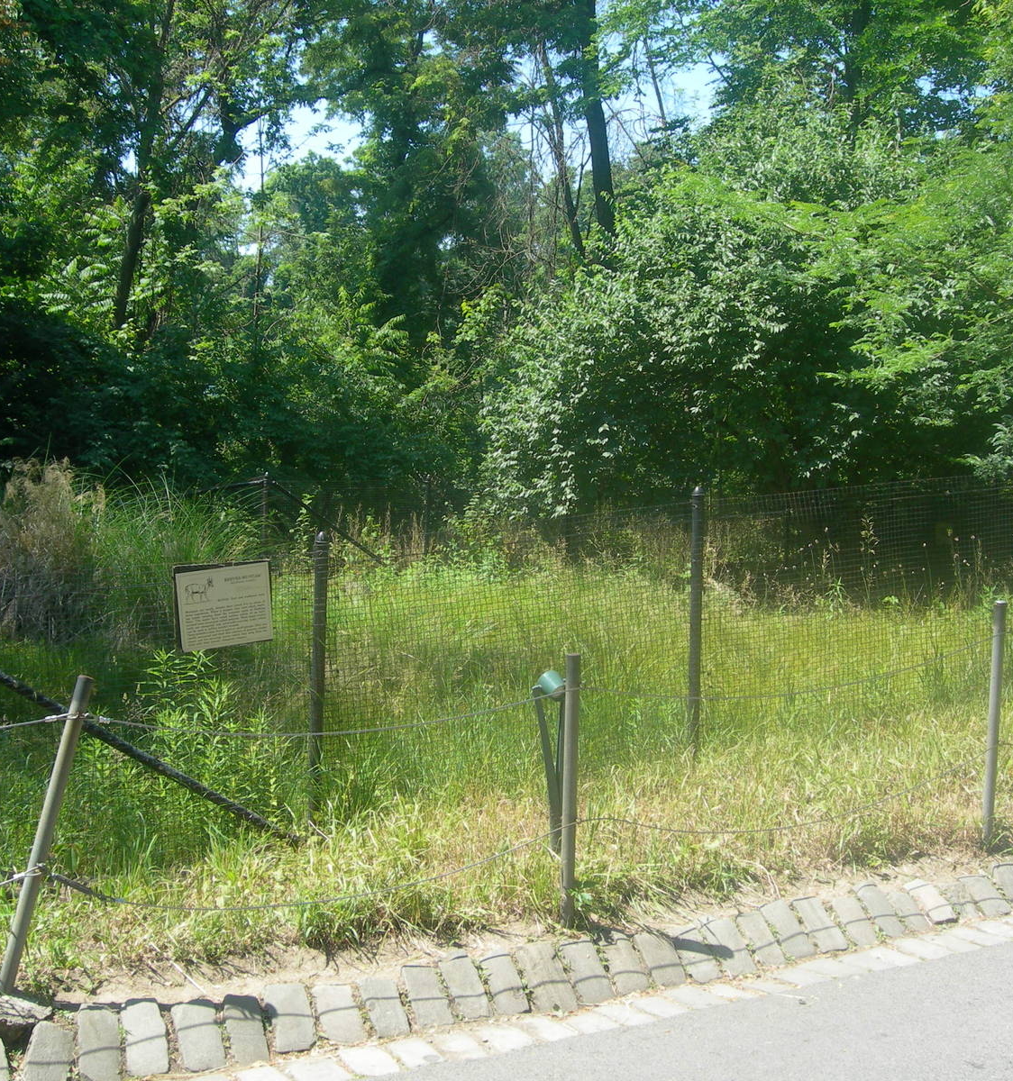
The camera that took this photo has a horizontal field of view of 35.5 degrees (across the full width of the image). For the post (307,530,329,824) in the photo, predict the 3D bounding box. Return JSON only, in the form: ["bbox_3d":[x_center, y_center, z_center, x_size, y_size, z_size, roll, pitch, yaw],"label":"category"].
[{"bbox_3d":[-0.710,0.539,5.970,0.052,1.152,0.052,2,4,0],"label":"post"}]

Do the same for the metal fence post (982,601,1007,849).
[{"bbox_3d":[1.763,0.664,5.720,0.043,0.888,0.043,2,4,0],"label":"metal fence post"}]

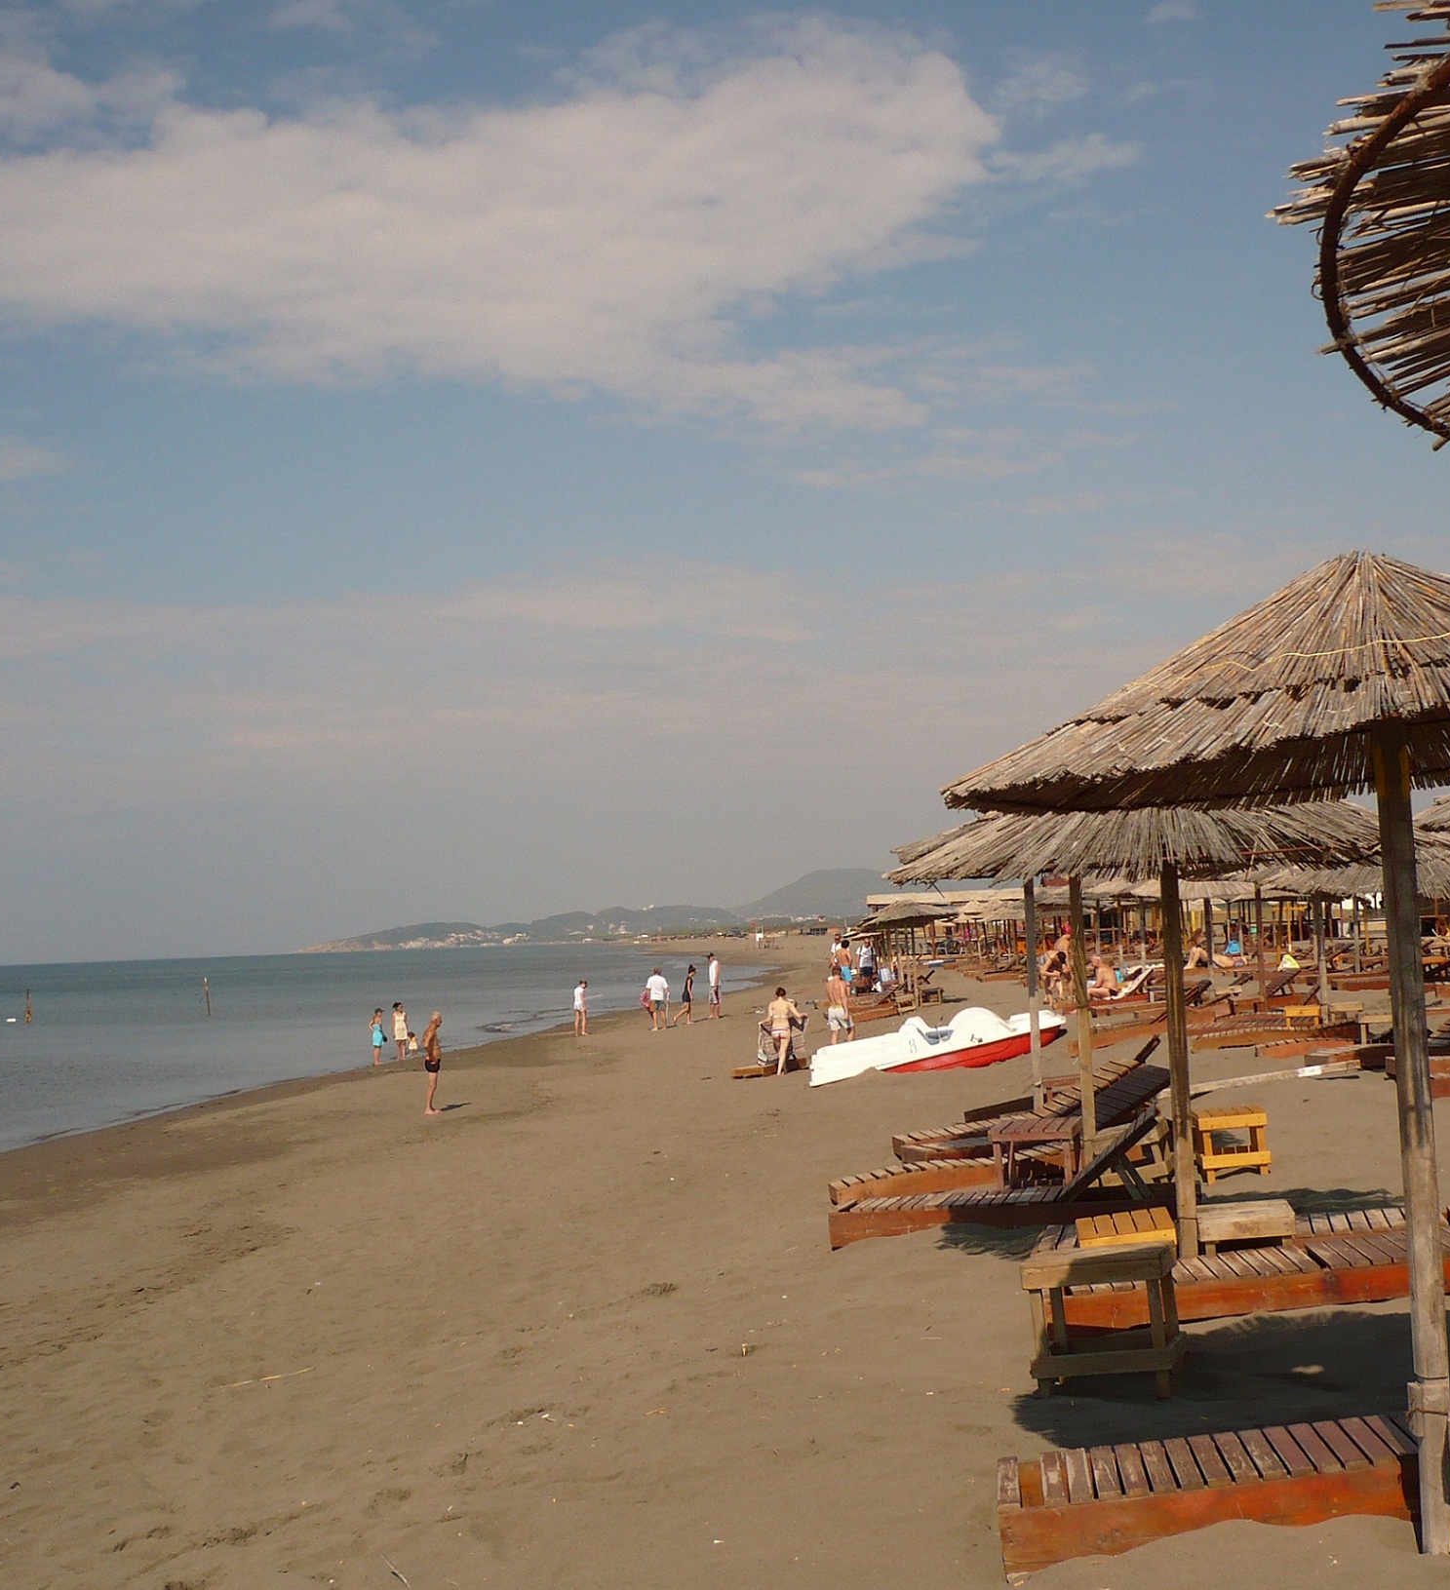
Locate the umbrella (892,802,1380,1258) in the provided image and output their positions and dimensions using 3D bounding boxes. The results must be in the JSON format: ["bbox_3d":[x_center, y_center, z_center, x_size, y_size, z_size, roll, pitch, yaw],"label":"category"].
[{"bbox_3d":[2.020,0.982,9.851,2.280,2.550,2.280,-2,-4,0],"label":"umbrella"}]

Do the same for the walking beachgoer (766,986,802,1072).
[{"bbox_3d":[1.126,4.421,40.595,0.620,1.660,0.450,-3,-4,6],"label":"walking beachgoer"}]

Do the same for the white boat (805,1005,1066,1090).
[{"bbox_3d":[3.511,4.035,35.603,4.200,1.050,1.650,-13,-4,-1],"label":"white boat"}]

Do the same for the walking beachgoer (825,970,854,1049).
[{"bbox_3d":[2.272,4.398,42.798,0.550,1.760,0.400,-3,-4,6],"label":"walking beachgoer"}]

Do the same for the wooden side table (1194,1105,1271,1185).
[{"bbox_3d":[3.269,2.254,13.723,0.450,0.420,0.480,-6,-5,8],"label":"wooden side table"}]

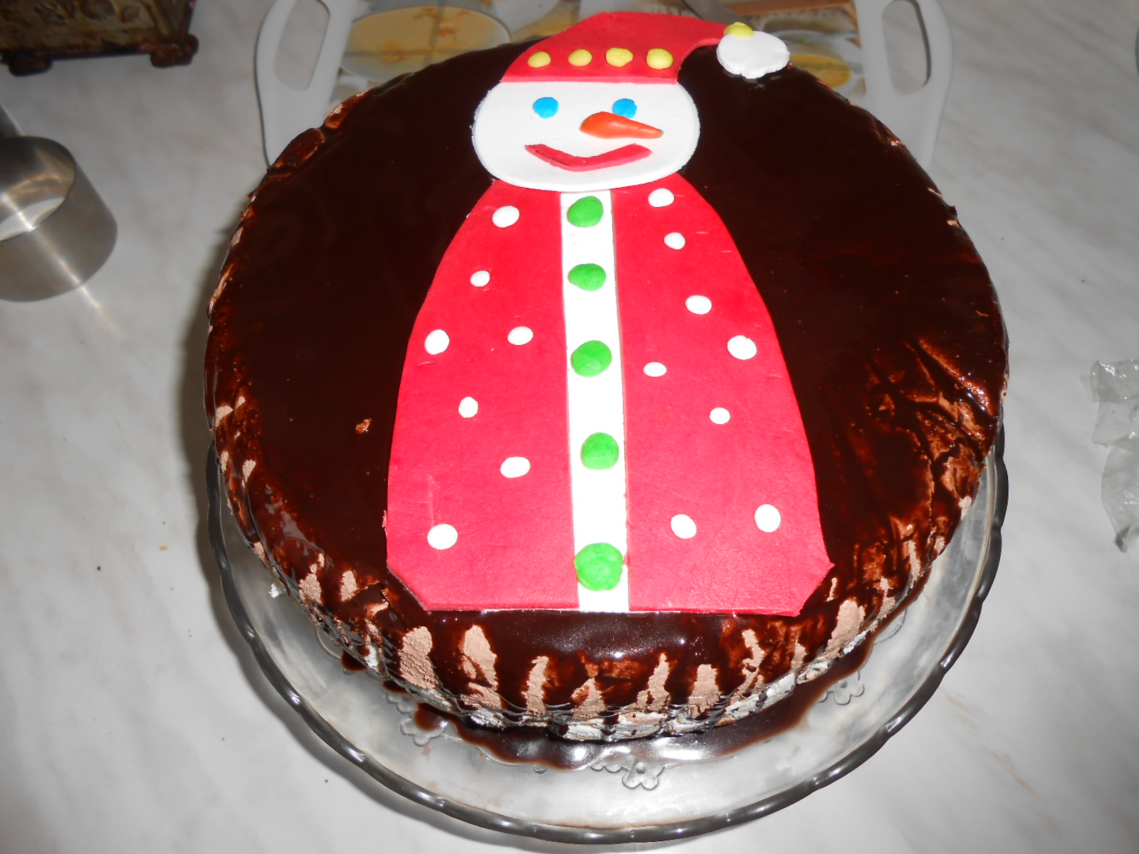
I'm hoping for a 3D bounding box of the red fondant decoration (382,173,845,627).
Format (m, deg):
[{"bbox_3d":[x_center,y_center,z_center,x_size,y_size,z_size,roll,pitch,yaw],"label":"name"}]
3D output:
[{"bbox_3d":[0.010,-0.024,0.265,0.120,0.012,0.168,-1,57,2],"label":"red fondant decoration"}]

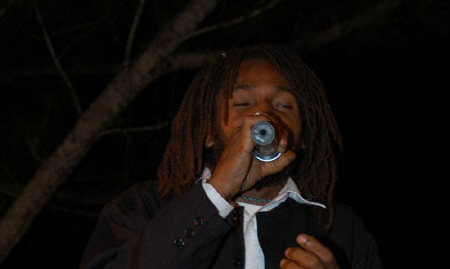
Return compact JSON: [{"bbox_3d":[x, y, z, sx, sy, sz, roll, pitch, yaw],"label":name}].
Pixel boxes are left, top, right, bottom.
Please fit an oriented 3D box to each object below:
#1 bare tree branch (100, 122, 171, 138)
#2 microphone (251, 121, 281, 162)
[{"bbox_3d":[-0.281,-0.016,4.700,0.270,0.050,0.060,-9,-11,0],"label":"bare tree branch"},{"bbox_3d":[0.061,0.023,2.085,0.052,0.052,0.235,-1,-12,4],"label":"microphone"}]

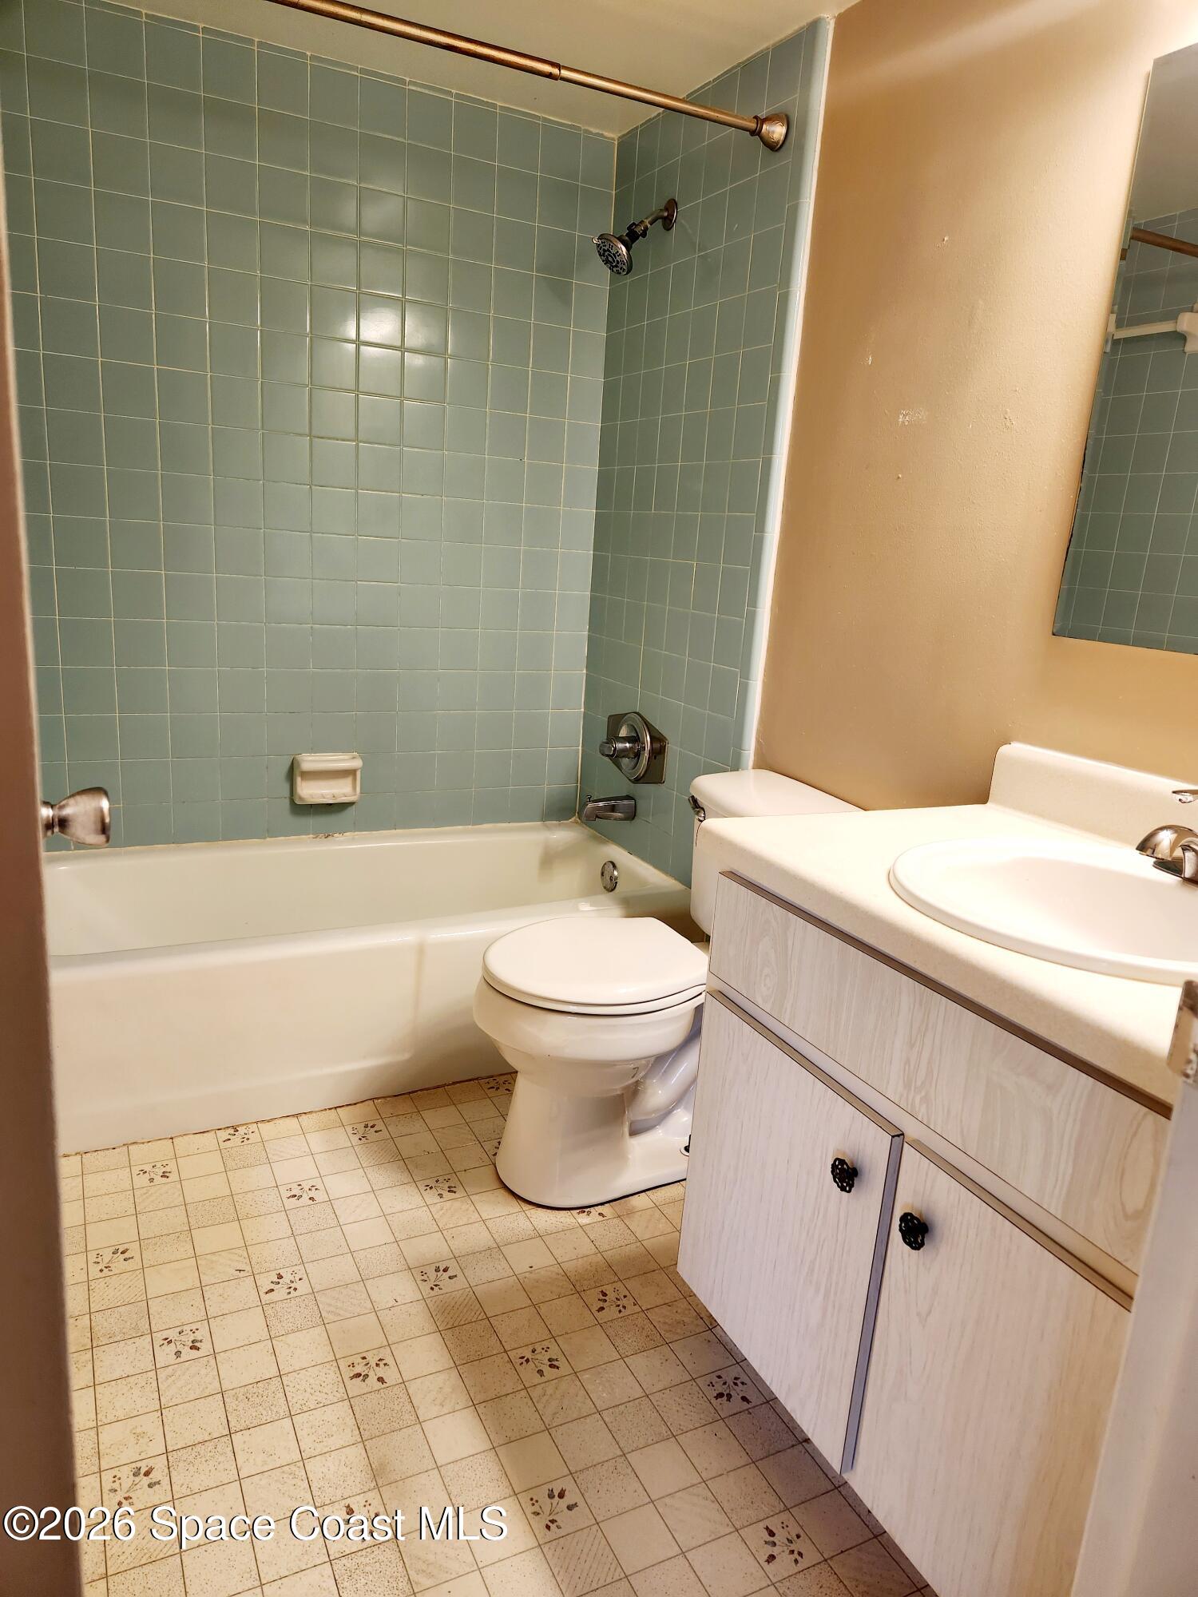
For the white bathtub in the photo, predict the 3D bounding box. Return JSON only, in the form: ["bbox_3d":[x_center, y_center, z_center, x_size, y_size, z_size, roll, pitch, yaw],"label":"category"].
[{"bbox_3d":[-0.588,0.352,2.432,1.524,0.340,0.745,-3,16,-27],"label":"white bathtub"}]

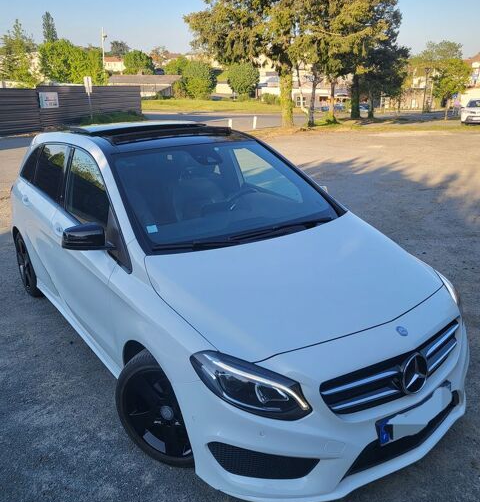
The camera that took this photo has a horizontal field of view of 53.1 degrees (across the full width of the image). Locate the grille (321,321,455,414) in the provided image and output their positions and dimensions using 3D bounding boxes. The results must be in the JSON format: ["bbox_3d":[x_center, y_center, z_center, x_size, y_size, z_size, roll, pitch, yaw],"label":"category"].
[{"bbox_3d":[0.739,0.541,2.142,0.940,0.237,0.140,-14,23,-33],"label":"grille"}]

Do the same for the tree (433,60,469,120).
[{"bbox_3d":[13.481,-10.230,30.640,2.422,3.735,2.422,7,20,22],"label":"tree"}]

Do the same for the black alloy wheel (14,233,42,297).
[{"bbox_3d":[-1.931,0.132,4.584,0.225,0.635,0.635,-14,22,-33],"label":"black alloy wheel"}]

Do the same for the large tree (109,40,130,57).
[{"bbox_3d":[-33.899,-56.264,135.230,6.189,6.116,6.189,-5,19,-12],"label":"large tree"}]

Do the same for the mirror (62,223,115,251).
[{"bbox_3d":[-0.873,-0.074,2.710,0.240,0.165,0.150,-14,22,-33],"label":"mirror"}]

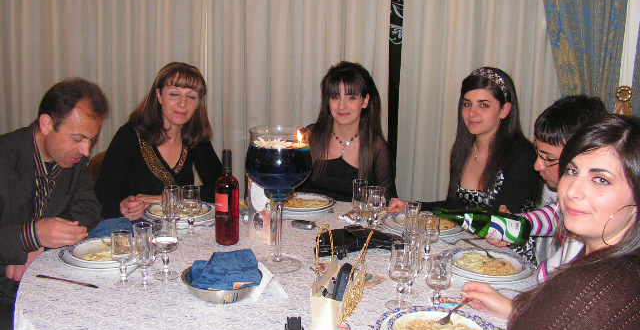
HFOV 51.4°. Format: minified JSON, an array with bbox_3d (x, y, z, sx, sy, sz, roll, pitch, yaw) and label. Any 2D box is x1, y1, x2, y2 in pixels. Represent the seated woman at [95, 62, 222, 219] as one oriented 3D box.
[{"bbox_3d":[-0.568,0.258,2.587,0.540,1.290,0.750,-4,11,-29],"label":"seated woman"}]

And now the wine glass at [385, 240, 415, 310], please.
[{"bbox_3d":[0.200,0.267,1.627,0.070,0.165,0.070,1,12,0],"label":"wine glass"}]

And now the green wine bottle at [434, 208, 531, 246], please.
[{"bbox_3d":[0.478,0.171,1.990,0.300,0.086,0.086,13,0,21],"label":"green wine bottle"}]

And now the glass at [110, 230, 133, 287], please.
[{"bbox_3d":[-0.514,0.241,1.735,0.056,0.141,0.056,1,12,0],"label":"glass"}]

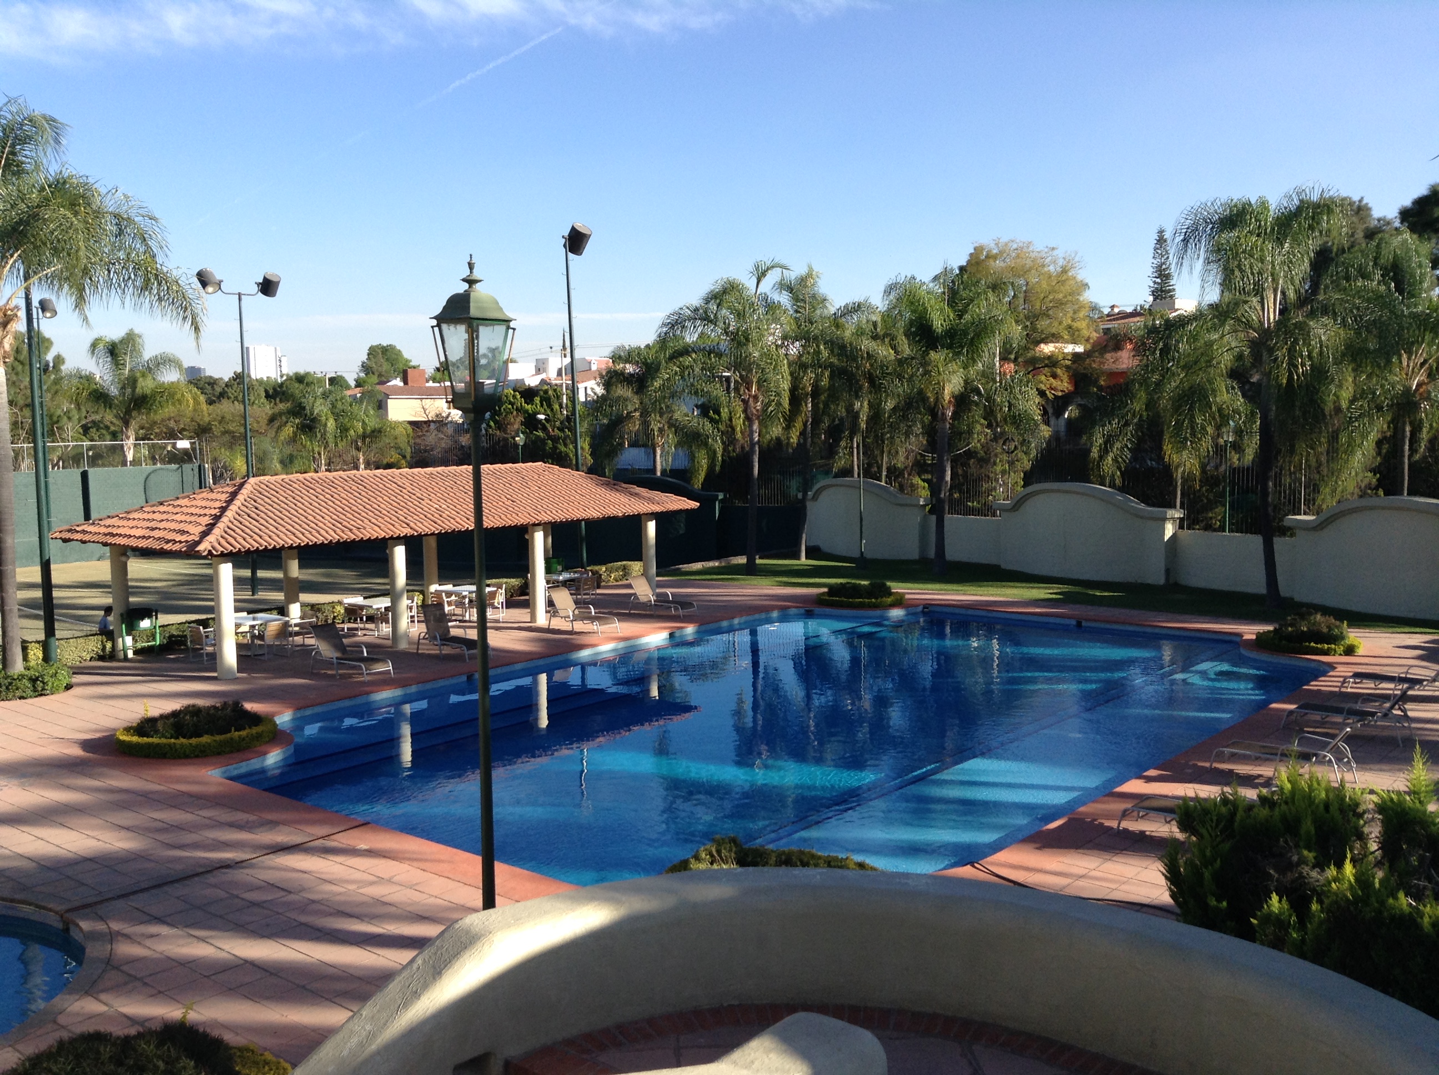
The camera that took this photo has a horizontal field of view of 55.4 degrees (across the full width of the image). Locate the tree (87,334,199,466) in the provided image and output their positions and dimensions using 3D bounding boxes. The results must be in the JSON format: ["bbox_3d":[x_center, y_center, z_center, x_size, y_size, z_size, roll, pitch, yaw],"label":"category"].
[{"bbox_3d":[-23.543,-4.140,56.431,4.800,8.629,4.800,4,7,40],"label":"tree"}]

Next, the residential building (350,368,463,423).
[{"bbox_3d":[-25.023,-9.096,110.233,8.000,8.792,9.000,4,7,40],"label":"residential building"}]

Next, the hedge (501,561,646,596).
[{"bbox_3d":[-4.442,1.242,40.704,0.660,0.528,6.325,4,7,40],"label":"hedge"}]

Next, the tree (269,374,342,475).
[{"bbox_3d":[-21.090,-4.766,70.221,3.800,6.960,3.800,-2,6,-17],"label":"tree"}]

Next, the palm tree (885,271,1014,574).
[{"bbox_3d":[7.330,-3.658,43.668,4.090,9.510,4.090,0,6,10],"label":"palm tree"}]

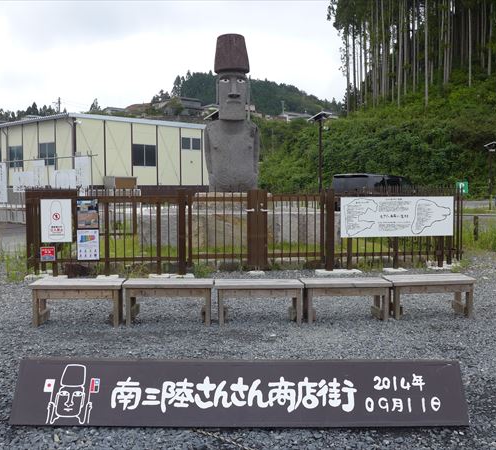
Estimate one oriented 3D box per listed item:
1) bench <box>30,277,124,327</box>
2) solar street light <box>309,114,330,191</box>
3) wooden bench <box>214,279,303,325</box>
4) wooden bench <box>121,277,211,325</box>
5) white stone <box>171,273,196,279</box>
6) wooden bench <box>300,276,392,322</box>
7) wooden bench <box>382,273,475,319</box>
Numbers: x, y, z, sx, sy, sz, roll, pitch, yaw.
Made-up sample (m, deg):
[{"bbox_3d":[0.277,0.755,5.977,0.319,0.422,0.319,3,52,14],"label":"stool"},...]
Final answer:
[{"bbox_3d":[-1.756,0.814,6.361,0.921,0.426,0.405,0,4,-2],"label":"bench"},{"bbox_3d":[2.244,-1.610,18.736,0.530,3.724,0.530,3,4,37],"label":"solar street light"},{"bbox_3d":[0.116,0.826,6.512,0.921,0.426,0.405,0,4,-2],"label":"wooden bench"},{"bbox_3d":[-0.823,0.818,6.430,0.921,0.426,0.405,0,4,-3],"label":"wooden bench"},{"bbox_3d":[-1.022,0.801,9.651,0.410,0.065,0.230,0,4,-2],"label":"white stone"},{"bbox_3d":[1.057,0.817,6.593,0.921,0.426,0.405,0,4,-3],"label":"wooden bench"},{"bbox_3d":[2.014,0.803,6.779,0.921,0.426,0.405,0,4,-5],"label":"wooden bench"}]

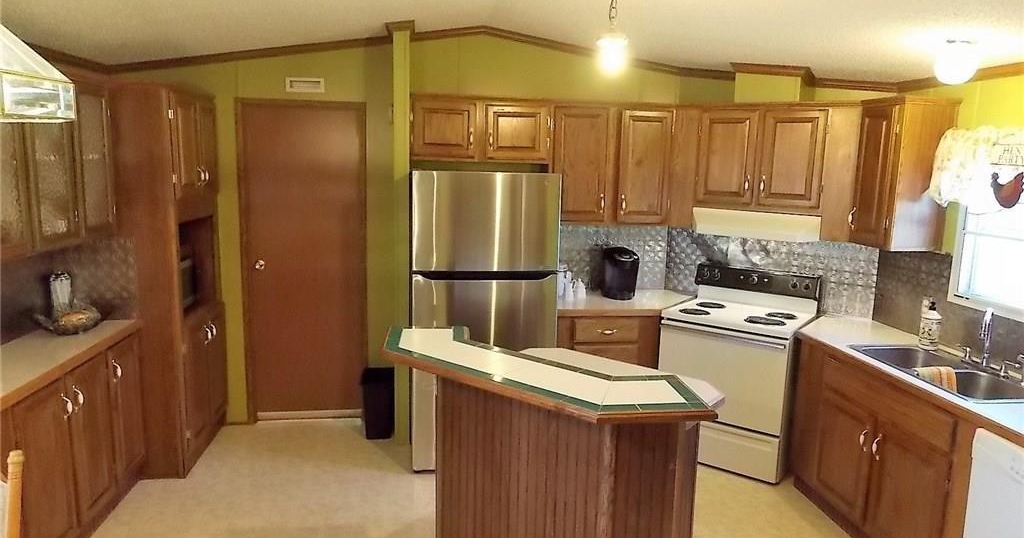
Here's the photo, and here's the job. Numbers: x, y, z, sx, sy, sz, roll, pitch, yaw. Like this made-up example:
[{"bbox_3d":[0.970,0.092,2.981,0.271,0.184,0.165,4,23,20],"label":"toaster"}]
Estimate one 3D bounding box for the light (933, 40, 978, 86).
[{"bbox_3d":[1.986,-0.904,3.049,0.165,0.185,0.165,0,8,-6],"label":"light"}]

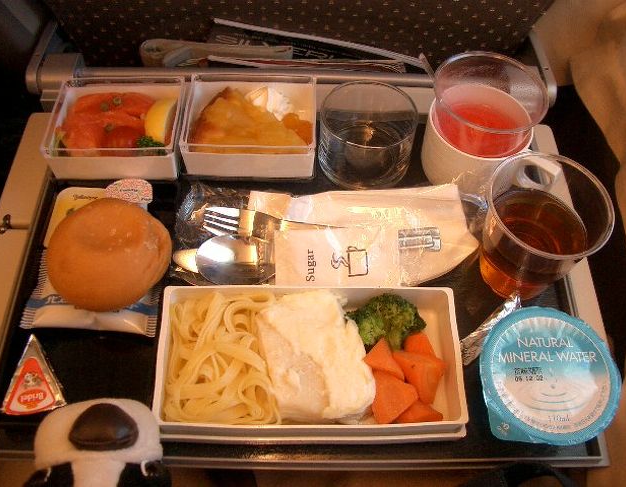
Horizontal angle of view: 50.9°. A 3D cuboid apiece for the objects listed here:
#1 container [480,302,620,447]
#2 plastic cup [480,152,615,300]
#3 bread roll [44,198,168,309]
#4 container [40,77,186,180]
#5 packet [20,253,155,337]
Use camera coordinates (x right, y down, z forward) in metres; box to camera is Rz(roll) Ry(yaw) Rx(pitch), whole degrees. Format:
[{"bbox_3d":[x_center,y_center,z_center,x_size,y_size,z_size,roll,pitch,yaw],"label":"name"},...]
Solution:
[{"bbox_3d":[0.137,0.074,0.385,0.082,0.010,0.083,0,58,0],"label":"container"},{"bbox_3d":[0.145,-0.005,0.431,0.076,0.073,0.076,0,58,0],"label":"plastic cup"},{"bbox_3d":[-0.131,0.006,0.424,0.079,0.048,0.080,0,58,0],"label":"bread roll"},{"bbox_3d":[-0.146,-0.089,0.503,0.094,0.034,0.071,0,58,0],"label":"container"},{"bbox_3d":[-0.146,0.028,0.443,0.088,0.012,0.069,3,59,1],"label":"packet"}]

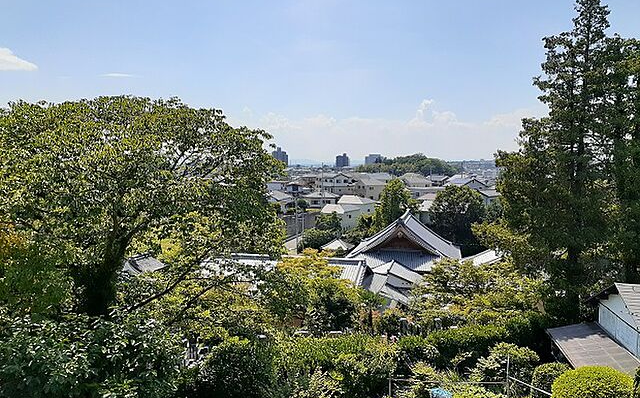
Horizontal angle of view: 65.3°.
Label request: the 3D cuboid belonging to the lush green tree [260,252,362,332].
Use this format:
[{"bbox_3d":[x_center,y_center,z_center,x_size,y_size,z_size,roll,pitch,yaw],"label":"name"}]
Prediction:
[{"bbox_3d":[-0.528,5.806,31.000,6.300,5.200,5.700,0,4,0],"label":"lush green tree"}]

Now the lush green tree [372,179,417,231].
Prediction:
[{"bbox_3d":[12.984,1.394,87.000,7.200,9.800,6.800,0,4,0],"label":"lush green tree"}]

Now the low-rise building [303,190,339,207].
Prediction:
[{"bbox_3d":[0.169,-0.097,168.417,11.500,6.100,9.000,0,4,5],"label":"low-rise building"}]

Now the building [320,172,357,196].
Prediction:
[{"bbox_3d":[6.226,-5.048,168.000,12.000,7.800,9.500,-1,4,-9],"label":"building"}]

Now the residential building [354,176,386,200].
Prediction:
[{"bbox_3d":[15.475,-3.305,150.000,9.000,7.200,8.500,-2,5,-27],"label":"residential building"}]

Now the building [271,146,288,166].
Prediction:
[{"bbox_3d":[-50.151,-47.969,618.154,19.000,36.000,17.000,1,4,15],"label":"building"}]

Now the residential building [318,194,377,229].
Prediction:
[{"bbox_3d":[8.465,3.810,153.657,11.500,9.200,19.000,2,4,23],"label":"residential building"}]

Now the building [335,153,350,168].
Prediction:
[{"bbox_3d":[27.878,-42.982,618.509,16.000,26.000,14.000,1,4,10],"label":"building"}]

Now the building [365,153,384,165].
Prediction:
[{"bbox_3d":[67.518,-43.979,618.438,23.000,24.000,16.000,1,4,10],"label":"building"}]

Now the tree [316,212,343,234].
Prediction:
[{"bbox_3d":[2.347,6.541,137.811,7.400,6.000,7.000,0,4,0],"label":"tree"}]

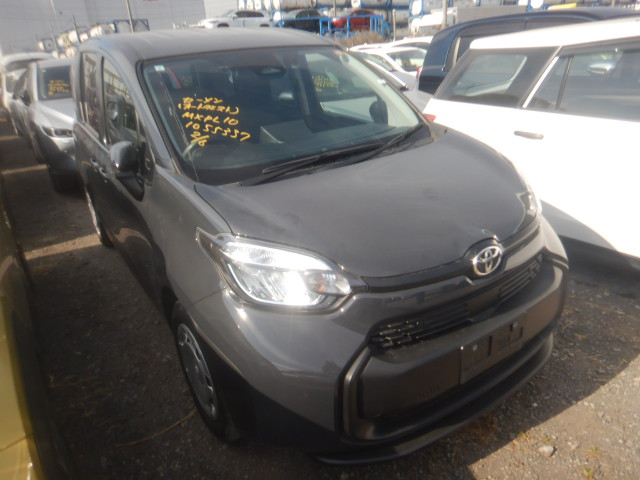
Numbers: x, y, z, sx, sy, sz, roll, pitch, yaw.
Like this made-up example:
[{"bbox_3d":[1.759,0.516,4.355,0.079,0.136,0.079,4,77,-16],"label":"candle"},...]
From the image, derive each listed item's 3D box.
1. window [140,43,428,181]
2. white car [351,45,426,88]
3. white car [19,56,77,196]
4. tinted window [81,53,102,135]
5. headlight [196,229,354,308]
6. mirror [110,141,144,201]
[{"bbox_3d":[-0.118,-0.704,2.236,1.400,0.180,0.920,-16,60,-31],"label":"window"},{"bbox_3d":[1.744,-4.395,12.000,1.760,1.550,4.400,-16,26,-31],"label":"white car"},{"bbox_3d":[-3.678,-2.074,7.317,1.820,1.660,4.450,-17,26,-33],"label":"white car"},{"bbox_3d":[-1.558,-1.004,2.990,0.070,0.500,0.800,-2,18,-36],"label":"tinted window"},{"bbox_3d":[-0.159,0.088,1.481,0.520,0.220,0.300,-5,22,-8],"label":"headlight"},{"bbox_3d":[-0.848,-0.305,1.984,0.160,0.240,0.200,-16,26,-31],"label":"mirror"}]

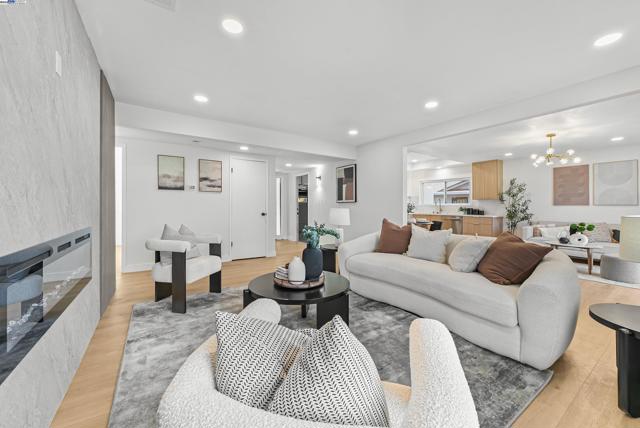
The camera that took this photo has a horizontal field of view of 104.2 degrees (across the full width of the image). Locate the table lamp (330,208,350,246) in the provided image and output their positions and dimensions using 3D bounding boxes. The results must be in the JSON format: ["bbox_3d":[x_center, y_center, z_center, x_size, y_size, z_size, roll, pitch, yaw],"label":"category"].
[{"bbox_3d":[0.330,0.209,4.006,0.320,0.600,0.320,0,1,0],"label":"table lamp"}]

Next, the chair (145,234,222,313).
[{"bbox_3d":[-1.575,0.627,2.887,0.640,0.736,0.720,1,1,11],"label":"chair"}]

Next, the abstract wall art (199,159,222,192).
[{"bbox_3d":[-2.046,-0.706,4.684,0.410,0.600,0.030,0,2,-34],"label":"abstract wall art"}]

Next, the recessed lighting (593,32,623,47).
[{"bbox_3d":[2.226,-1.339,1.929,0.160,0.025,0.160,0,2,-34],"label":"recessed lighting"}]

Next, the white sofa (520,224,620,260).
[{"bbox_3d":[5.603,0.591,5.224,0.880,0.820,2.000,0,2,-33],"label":"white sofa"}]

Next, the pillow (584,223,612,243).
[{"bbox_3d":[5.632,0.376,5.041,0.150,0.390,0.420,18,-8,-33],"label":"pillow"}]

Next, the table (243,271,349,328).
[{"bbox_3d":[-0.160,0.814,2.196,0.906,0.430,0.906,0,1,0],"label":"table"}]

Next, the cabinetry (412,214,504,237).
[{"bbox_3d":[4.055,0.480,7.588,0.640,0.910,2.480,0,2,-34],"label":"cabinetry"}]

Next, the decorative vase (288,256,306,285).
[{"bbox_3d":[-0.207,0.487,2.187,0.150,0.232,0.150,1,1,0],"label":"decorative vase"}]

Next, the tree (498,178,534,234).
[{"bbox_3d":[4.889,0.046,6.202,0.850,1.854,0.880,0,2,-33],"label":"tree"}]

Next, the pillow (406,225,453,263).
[{"bbox_3d":[1.301,0.350,2.959,0.170,0.450,0.490,18,-9,-33],"label":"pillow"}]

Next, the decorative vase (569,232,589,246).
[{"bbox_3d":[4.741,0.472,4.555,0.090,0.235,0.245,-1,2,-39],"label":"decorative vase"}]

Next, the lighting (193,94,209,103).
[{"bbox_3d":[-1.468,-1.407,3.061,0.160,0.025,0.160,0,2,-34],"label":"lighting"}]

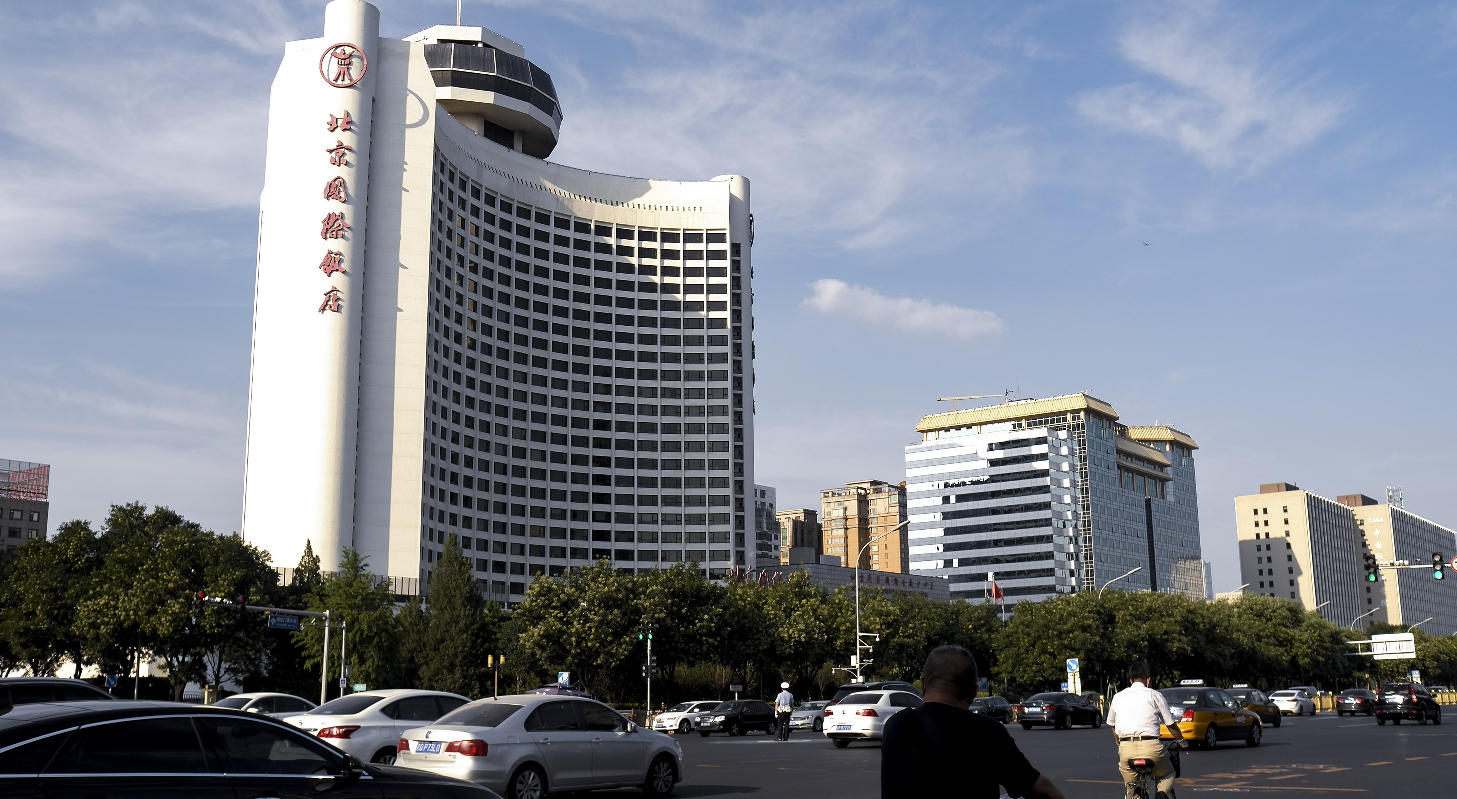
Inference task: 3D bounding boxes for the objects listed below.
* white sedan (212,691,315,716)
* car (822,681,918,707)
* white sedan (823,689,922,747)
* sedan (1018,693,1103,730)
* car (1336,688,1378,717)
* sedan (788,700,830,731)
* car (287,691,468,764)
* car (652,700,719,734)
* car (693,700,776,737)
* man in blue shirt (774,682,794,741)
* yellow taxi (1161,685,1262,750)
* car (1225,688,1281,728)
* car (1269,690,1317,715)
[{"bbox_3d":[-13.354,9.011,41.000,1.810,1.470,4.750,-9,-15,36],"label":"white sedan"},{"bbox_3d":[4.958,9.497,44.279,1.930,1.770,4.880,-10,-15,38],"label":"car"},{"bbox_3d":[4.361,8.462,38.571,1.775,1.467,4.530,-11,-15,39],"label":"white sedan"},{"bbox_3d":[13.534,12.688,59.300,1.810,1.450,4.700,-9,-15,36],"label":"sedan"},{"bbox_3d":[36.542,17.527,84.088,1.820,1.470,4.750,-10,-15,36],"label":"car"},{"bbox_3d":[4.570,15.773,72.500,1.770,1.460,4.600,-9,-14,34],"label":"sedan"},{"bbox_3d":[-4.751,5.347,23.005,1.760,1.500,4.630,-10,-15,38],"label":"car"},{"bbox_3d":[-1.922,15.877,72.796,1.820,1.630,4.550,-10,-15,37],"label":"car"},{"bbox_3d":[0.317,13.021,59.500,1.690,1.430,4.150,-9,-14,33],"label":"car"},{"bbox_3d":[1.733,9.655,45.000,0.540,1.790,0.360,0,-12,-5],"label":"man in blue shirt"},{"bbox_3d":[11.411,7.708,35.235,1.730,1.450,4.530,-11,-16,40],"label":"yellow taxi"},{"bbox_3d":[19.308,11.635,54.800,1.740,1.450,4.530,-10,-15,37],"label":"car"},{"bbox_3d":[32.943,17.741,85.000,1.775,1.440,4.570,-9,-15,35],"label":"car"}]

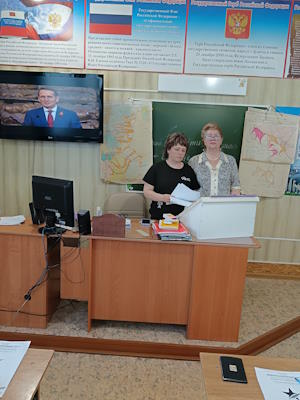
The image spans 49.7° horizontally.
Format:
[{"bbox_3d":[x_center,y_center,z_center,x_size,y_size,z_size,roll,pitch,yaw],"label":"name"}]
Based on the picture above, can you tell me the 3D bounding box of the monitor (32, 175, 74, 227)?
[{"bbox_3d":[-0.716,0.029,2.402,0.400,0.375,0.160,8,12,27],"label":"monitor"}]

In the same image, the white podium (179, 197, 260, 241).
[{"bbox_3d":[0.537,0.088,2.644,0.500,0.315,0.470,0,11,-14],"label":"white podium"}]

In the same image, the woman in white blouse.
[{"bbox_3d":[0.586,0.094,3.122,0.500,1.640,0.360,3,10,1],"label":"woman in white blouse"}]

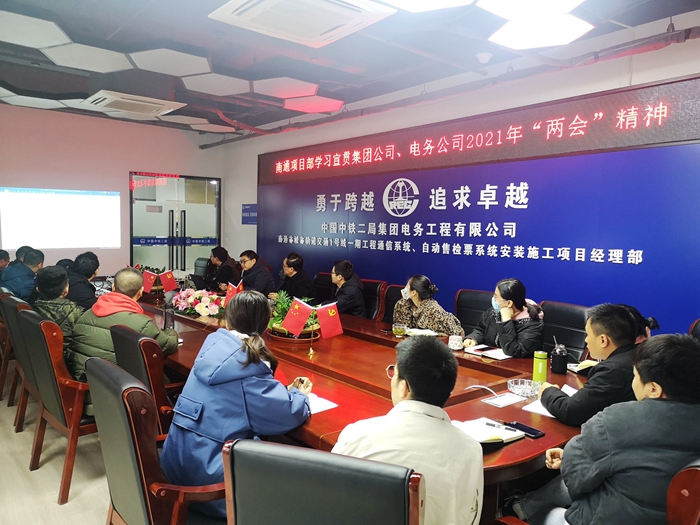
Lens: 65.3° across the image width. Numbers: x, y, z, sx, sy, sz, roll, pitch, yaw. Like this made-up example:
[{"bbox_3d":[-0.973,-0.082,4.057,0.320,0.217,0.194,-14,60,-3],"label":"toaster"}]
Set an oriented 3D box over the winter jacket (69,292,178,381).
[{"bbox_3d":[-1.442,0.532,3.452,0.620,0.660,0.540,3,4,30],"label":"winter jacket"}]

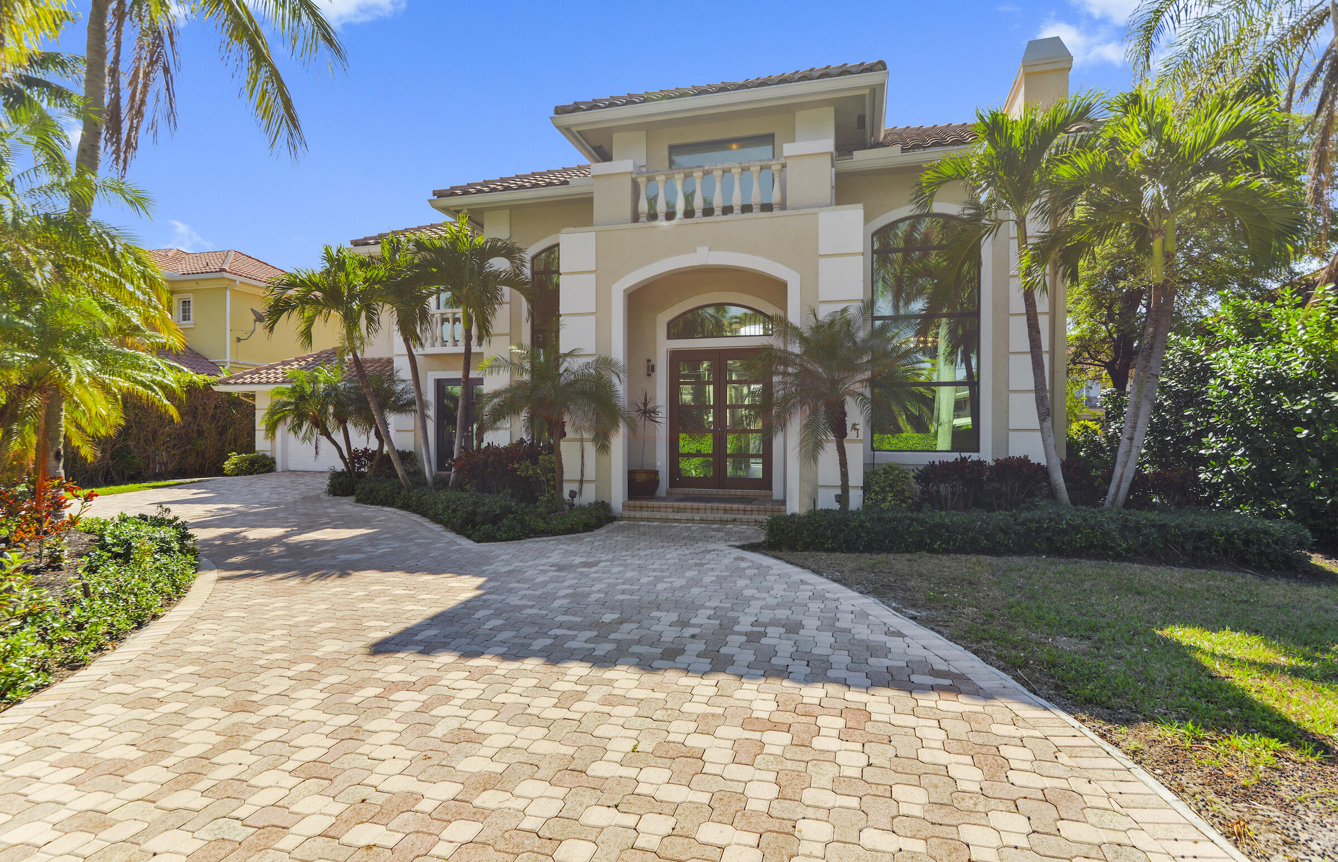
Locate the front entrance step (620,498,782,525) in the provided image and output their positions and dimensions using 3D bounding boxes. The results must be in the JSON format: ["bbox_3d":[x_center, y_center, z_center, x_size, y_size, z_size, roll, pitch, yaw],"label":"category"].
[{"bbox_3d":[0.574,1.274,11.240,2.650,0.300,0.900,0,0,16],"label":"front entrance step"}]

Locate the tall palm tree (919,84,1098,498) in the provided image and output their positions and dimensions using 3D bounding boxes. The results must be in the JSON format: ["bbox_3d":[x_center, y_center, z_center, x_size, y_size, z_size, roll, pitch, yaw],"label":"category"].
[{"bbox_3d":[4.500,-1.600,9.500,2.300,5.950,2.300,0,0,0],"label":"tall palm tree"}]

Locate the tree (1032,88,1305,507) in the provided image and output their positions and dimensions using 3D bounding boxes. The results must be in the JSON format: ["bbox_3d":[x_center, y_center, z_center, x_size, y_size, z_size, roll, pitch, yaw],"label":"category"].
[{"bbox_3d":[6.450,-1.620,9.400,3.100,6.000,3.000,0,0,0],"label":"tree"}]

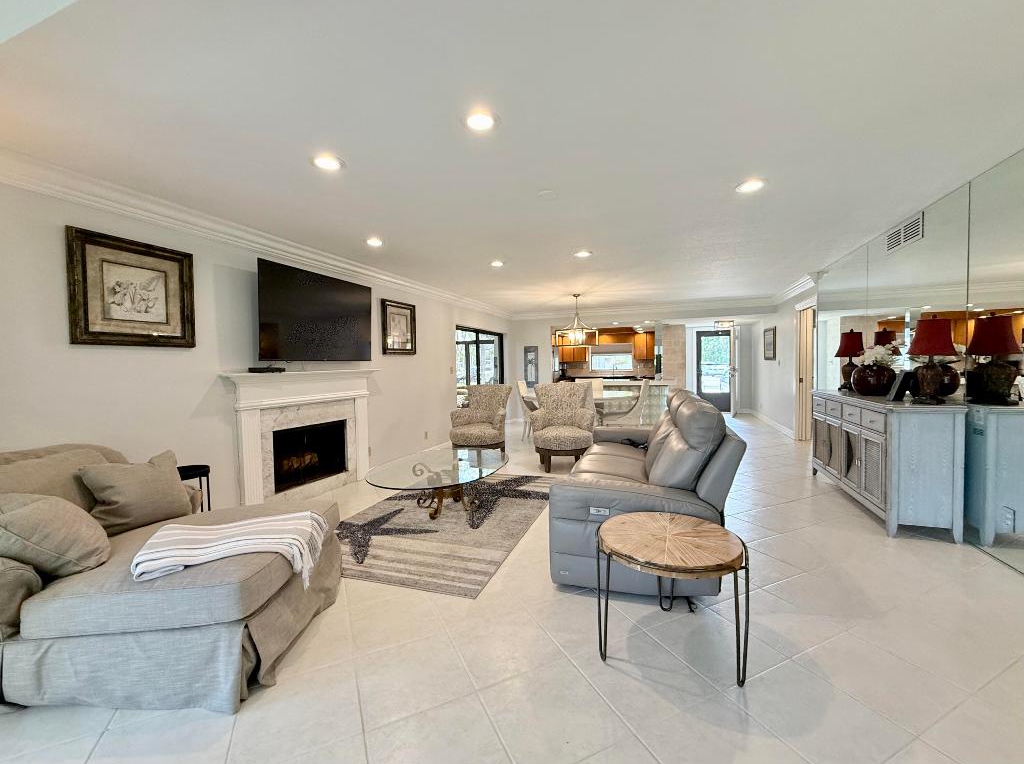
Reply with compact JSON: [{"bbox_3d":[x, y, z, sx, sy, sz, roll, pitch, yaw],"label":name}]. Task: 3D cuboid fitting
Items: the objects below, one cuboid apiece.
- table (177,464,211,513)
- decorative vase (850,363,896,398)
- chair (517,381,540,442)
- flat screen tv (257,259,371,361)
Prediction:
[{"bbox_3d":[-2.186,0.904,2.771,0.311,0.622,0.311,0,2,20],"label":"table"},{"bbox_3d":[3.159,-0.018,3.624,0.301,0.269,0.301,0,2,20],"label":"decorative vase"},{"bbox_3d":[0.387,0.483,7.042,0.640,1.010,0.520,0,2,20],"label":"chair"},{"bbox_3d":[-1.862,-0.627,4.061,0.050,0.840,1.420,0,2,20],"label":"flat screen tv"}]

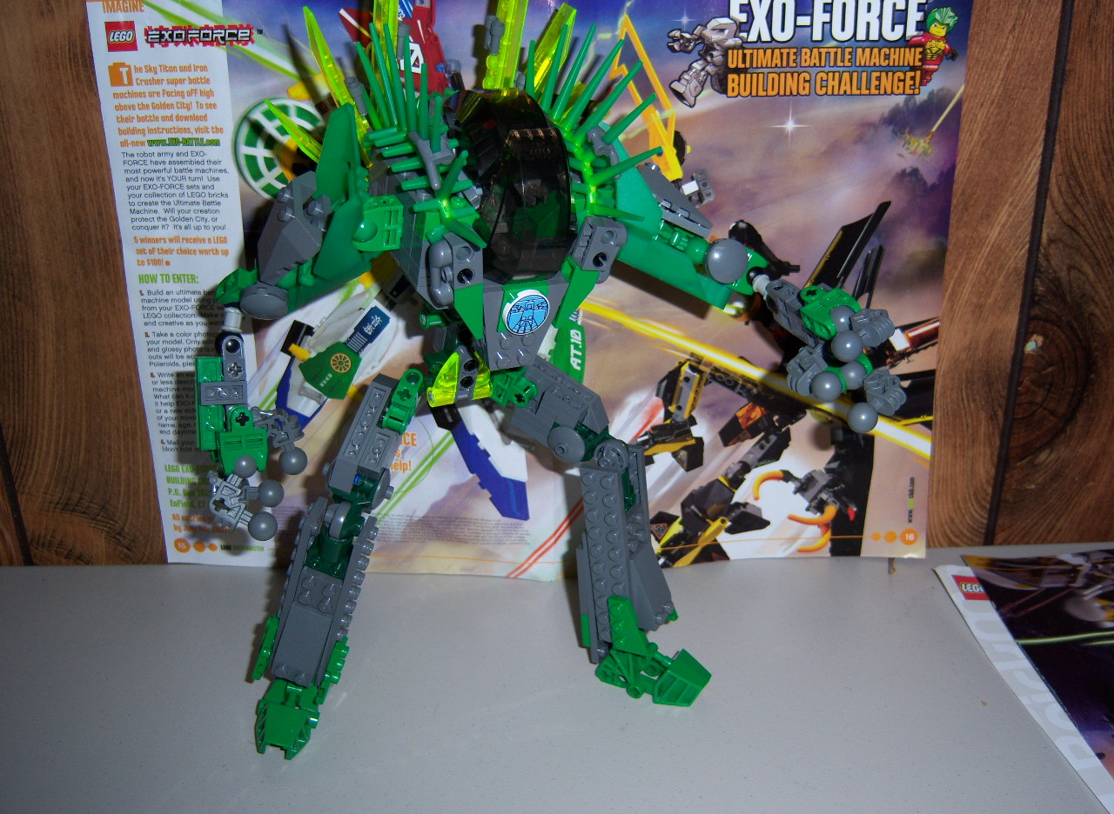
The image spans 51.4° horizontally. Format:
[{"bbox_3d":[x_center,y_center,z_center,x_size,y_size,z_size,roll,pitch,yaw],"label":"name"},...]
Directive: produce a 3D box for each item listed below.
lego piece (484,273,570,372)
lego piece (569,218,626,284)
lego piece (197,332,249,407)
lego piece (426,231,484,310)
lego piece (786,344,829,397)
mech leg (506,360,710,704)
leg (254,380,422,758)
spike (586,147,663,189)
[{"bbox_3d":[-0.014,-0.027,0.390,0.032,0.033,0.005,-8,39,-26],"label":"lego piece"},{"bbox_3d":[0.014,-0.053,0.385,0.015,0.020,0.009,-3,41,-28],"label":"lego piece"},{"bbox_3d":[-0.115,-0.013,0.401,0.017,0.024,0.011,-5,6,-5],"label":"lego piece"},{"bbox_3d":[-0.033,-0.043,0.368,0.017,0.021,0.009,-17,45,-20],"label":"lego piece"},{"bbox_3d":[0.084,-0.012,0.388,0.013,0.017,0.012,37,19,8],"label":"lego piece"},{"bbox_3d":[0.024,0.052,0.444,0.058,0.153,0.048,6,28,30],"label":"mech leg"},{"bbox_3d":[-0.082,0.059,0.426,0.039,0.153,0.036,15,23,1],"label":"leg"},{"bbox_3d":[0.021,-0.075,0.360,0.004,0.004,0.032,-15,0,-43],"label":"spike"}]

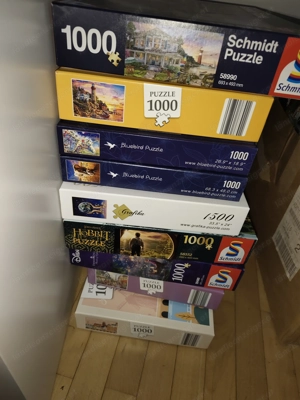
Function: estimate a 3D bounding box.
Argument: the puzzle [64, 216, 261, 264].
[{"bbox_3d":[0.021,-0.051,0.546,0.271,0.057,0.368,6,39,-2],"label":"puzzle"}]

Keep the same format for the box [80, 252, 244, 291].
[{"bbox_3d":[0.028,-0.007,0.584,0.272,0.057,0.368,8,39,2],"label":"box"}]

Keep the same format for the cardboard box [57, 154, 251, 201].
[{"bbox_3d":[0.014,-0.131,0.481,0.232,0.039,0.333,6,39,-1],"label":"cardboard box"}]

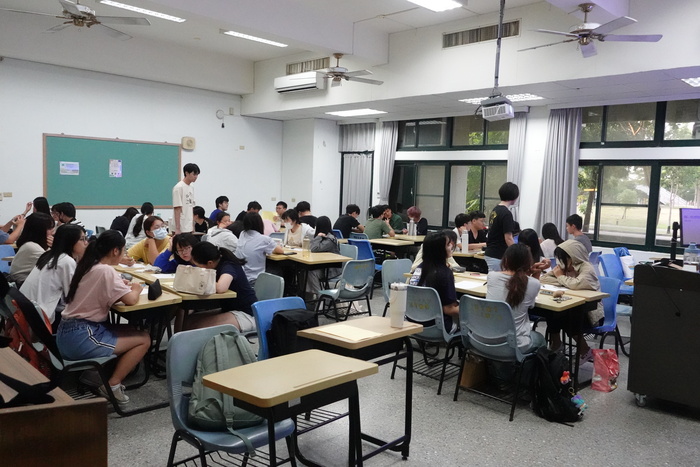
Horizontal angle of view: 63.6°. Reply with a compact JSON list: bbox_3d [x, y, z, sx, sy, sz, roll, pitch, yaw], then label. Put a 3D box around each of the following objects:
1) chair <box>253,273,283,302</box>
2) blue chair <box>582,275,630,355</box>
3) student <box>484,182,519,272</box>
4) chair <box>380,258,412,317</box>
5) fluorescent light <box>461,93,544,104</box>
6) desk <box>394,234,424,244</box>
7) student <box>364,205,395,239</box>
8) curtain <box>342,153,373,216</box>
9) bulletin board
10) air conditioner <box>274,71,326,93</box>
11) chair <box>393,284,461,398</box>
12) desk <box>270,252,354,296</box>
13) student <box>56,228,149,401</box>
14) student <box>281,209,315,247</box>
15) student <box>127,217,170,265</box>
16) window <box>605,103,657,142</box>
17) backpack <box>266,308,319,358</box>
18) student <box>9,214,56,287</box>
[{"bbox_3d":[-0.830,0.722,4.391,0.500,0.780,0.460,-3,7,-44],"label":"chair"},{"bbox_3d":[2.109,0.794,5.107,0.530,0.790,0.480,-3,7,-45],"label":"blue chair"},{"bbox_3d":[1.552,0.290,5.823,0.330,1.630,0.460,-3,7,-45],"label":"student"},{"bbox_3d":[0.625,0.686,5.640,0.460,0.790,0.520,-2,6,-38],"label":"chair"},{"bbox_3d":[2.218,-1.966,8.216,0.600,0.070,1.200,-3,7,-44],"label":"fluorescent light"},{"bbox_3d":[0.876,0.462,8.232,0.440,0.760,0.630,-3,7,-45],"label":"desk"},{"bbox_3d":[0.487,0.167,9.049,0.720,1.240,0.480,-3,7,-45],"label":"student"},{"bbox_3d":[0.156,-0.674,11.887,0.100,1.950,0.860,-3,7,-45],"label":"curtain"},{"bbox_3d":[-4.038,-1.031,9.842,2.410,1.220,0.040,-3,7,-45],"label":"bulletin board"},{"bbox_3d":[-0.908,-2.631,9.982,0.210,0.295,1.130,-3,7,-45],"label":"air conditioner"},{"bbox_3d":[0.702,0.791,4.547,0.530,0.790,0.480,-3,7,-45],"label":"chair"},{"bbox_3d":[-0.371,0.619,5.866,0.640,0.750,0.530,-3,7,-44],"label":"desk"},{"bbox_3d":[-1.572,0.574,3.700,0.660,1.194,0.460,-3,7,-44],"label":"student"},{"bbox_3d":[-0.716,0.292,7.329,0.750,1.200,0.480,-3,7,-45],"label":"student"},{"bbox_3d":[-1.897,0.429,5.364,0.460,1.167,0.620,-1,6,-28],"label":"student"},{"bbox_3d":[4.026,-1.590,8.151,0.060,0.570,0.730,-3,7,-45],"label":"window"},{"bbox_3d":[-0.306,0.633,3.403,0.300,0.360,0.240,-3,7,-44],"label":"backpack"},{"bbox_3d":[-2.428,0.451,4.545,0.640,1.228,0.460,-3,7,-44],"label":"student"}]

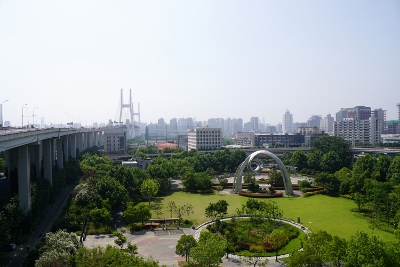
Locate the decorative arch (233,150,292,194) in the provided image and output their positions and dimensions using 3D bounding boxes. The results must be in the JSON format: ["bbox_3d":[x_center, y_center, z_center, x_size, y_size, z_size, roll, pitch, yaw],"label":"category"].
[{"bbox_3d":[28.000,17.181,133.888,25.500,19.300,4.500,0,0,9],"label":"decorative arch"}]

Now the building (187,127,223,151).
[{"bbox_3d":[5.000,9.890,322.053,27.000,32.000,28.000,0,0,-17],"label":"building"}]

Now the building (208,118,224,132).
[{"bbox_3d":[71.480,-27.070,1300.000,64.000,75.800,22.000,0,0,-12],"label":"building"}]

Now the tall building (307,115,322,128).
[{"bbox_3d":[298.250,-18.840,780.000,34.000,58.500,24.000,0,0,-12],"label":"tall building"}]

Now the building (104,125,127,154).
[{"bbox_3d":[-85.800,9.970,306.054,19.500,32.000,14.000,0,0,10],"label":"building"}]

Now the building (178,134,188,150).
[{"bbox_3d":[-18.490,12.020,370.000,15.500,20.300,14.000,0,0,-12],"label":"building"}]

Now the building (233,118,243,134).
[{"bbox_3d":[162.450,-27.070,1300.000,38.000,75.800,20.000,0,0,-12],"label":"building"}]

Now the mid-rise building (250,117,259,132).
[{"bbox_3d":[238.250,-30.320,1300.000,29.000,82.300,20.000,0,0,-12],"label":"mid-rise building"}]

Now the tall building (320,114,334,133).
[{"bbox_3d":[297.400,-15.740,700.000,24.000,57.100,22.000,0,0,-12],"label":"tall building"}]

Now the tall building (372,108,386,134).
[{"bbox_3d":[284.000,-6.874,474.972,18.000,64.000,17.000,0,0,12],"label":"tall building"}]

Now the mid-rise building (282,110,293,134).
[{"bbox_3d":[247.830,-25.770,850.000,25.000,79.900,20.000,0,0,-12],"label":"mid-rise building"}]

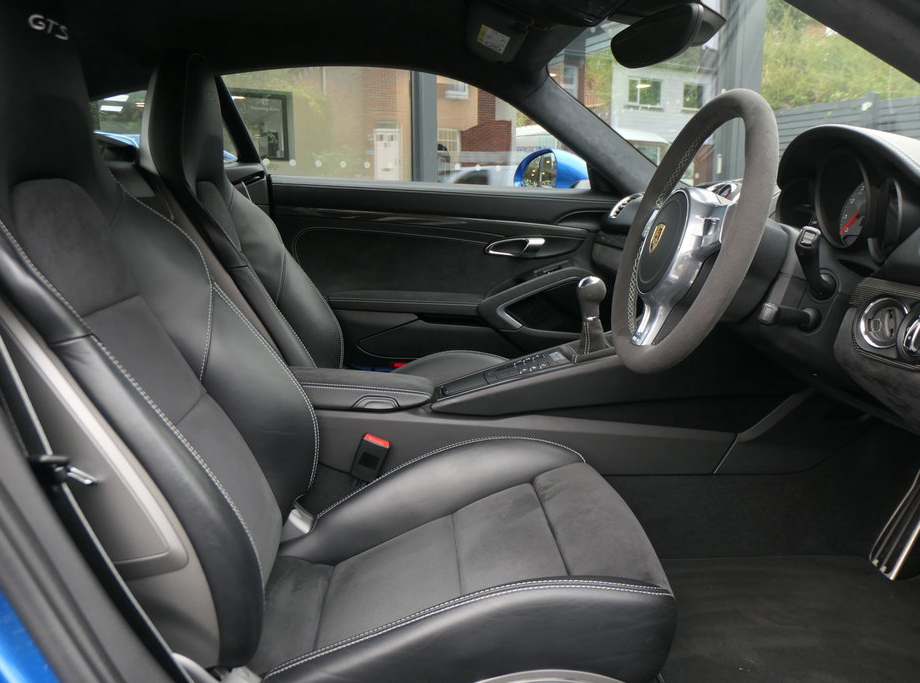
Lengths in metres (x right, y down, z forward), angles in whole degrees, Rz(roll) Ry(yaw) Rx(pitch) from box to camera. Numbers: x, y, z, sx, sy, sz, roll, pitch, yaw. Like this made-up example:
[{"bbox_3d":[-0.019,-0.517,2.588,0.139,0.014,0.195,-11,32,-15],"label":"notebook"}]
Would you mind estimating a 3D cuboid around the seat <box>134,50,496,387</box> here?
[{"bbox_3d":[-0.263,-0.164,1.565,0.820,0.930,0.530,-1,10,-3],"label":"seat"}]

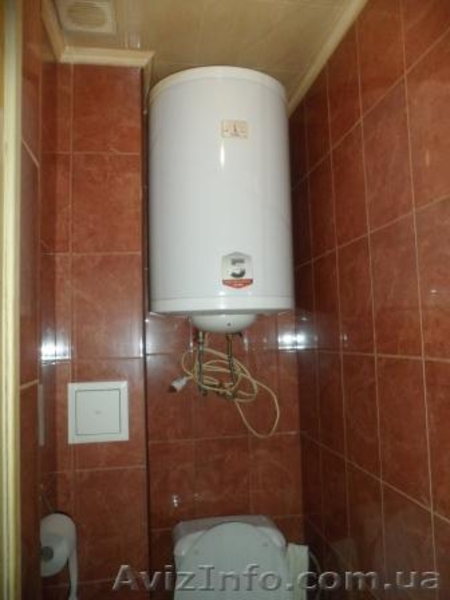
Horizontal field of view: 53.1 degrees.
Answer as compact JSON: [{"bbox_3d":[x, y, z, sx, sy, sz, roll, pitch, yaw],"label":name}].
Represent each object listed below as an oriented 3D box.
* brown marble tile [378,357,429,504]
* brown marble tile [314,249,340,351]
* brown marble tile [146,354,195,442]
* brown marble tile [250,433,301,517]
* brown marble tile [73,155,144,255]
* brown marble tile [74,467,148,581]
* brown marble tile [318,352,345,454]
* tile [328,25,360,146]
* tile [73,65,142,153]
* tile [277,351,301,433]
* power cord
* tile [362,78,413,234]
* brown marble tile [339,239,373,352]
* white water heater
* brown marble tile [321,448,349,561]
[{"bbox_3d":[0.397,0.279,1.004,0.010,0.301,0.199,-1,-5,-10],"label":"brown marble tile"},{"bbox_3d":[0.319,0.009,1.396,0.010,0.298,0.195,-1,-5,-10],"label":"brown marble tile"},{"bbox_3d":[-0.189,0.340,1.586,0.157,0.298,0.010,-1,-5,-10],"label":"brown marble tile"},{"bbox_3d":[0.185,0.633,1.623,0.196,0.298,0.010,-1,-5,-10],"label":"brown marble tile"},{"bbox_3d":[-0.343,-0.280,1.313,0.198,0.298,0.010,-1,-5,-10],"label":"brown marble tile"},{"bbox_3d":[-0.319,0.623,1.257,0.199,0.301,0.010,-1,-5,-10],"label":"brown marble tile"},{"bbox_3d":[0.328,0.308,1.372,0.010,0.298,0.195,-1,-5,-10],"label":"brown marble tile"},{"bbox_3d":[0.338,-0.597,1.269,0.010,0.274,0.199,-1,-5,-10],"label":"tile"},{"bbox_3d":[-0.355,-0.574,1.352,0.199,0.278,0.010,-1,-5,-10],"label":"tile"},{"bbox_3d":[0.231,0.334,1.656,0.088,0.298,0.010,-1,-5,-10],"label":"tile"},{"bbox_3d":[0.019,0.295,1.546,0.345,0.342,0.120,-1,-5,-10],"label":"power cord"},{"bbox_3d":[0.379,-0.325,1.052,0.010,0.301,0.199,-1,-5,-10],"label":"tile"},{"bbox_3d":[0.355,-0.007,1.222,0.010,0.301,0.199,-1,-5,-10],"label":"brown marble tile"},{"bbox_3d":[-0.011,-0.260,1.447,0.447,0.742,0.452,-1,-5,-10],"label":"white water heater"},{"bbox_3d":[0.336,0.607,1.348,0.010,0.298,0.195,-1,-5,-10],"label":"brown marble tile"}]

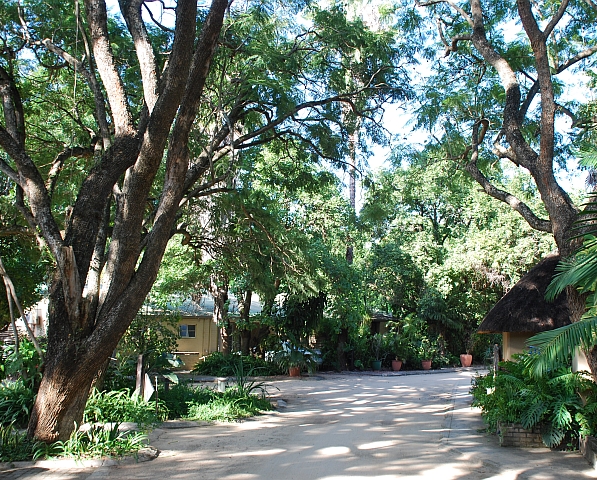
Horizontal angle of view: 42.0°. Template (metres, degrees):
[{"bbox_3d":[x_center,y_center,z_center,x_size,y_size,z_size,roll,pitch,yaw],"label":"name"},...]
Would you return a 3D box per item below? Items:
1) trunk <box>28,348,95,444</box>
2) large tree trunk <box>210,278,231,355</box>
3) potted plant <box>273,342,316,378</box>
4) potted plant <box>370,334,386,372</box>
[{"bbox_3d":[-3.312,2.196,10.915,0.900,1.350,0.850,0,-7,0],"label":"trunk"},{"bbox_3d":[-3.295,3.190,32.855,0.750,3.300,0.700,0,-7,0],"label":"large tree trunk"},{"bbox_3d":[-0.113,4.498,29.271,1.550,1.300,1.450,0,-7,0],"label":"potted plant"},{"bbox_3d":[3.412,4.755,33.169,0.680,1.600,0.660,0,-7,0],"label":"potted plant"}]

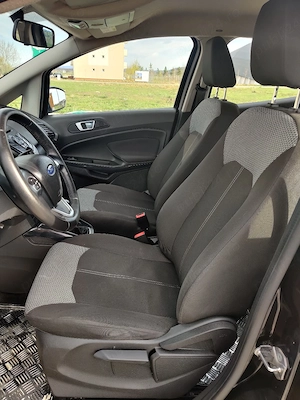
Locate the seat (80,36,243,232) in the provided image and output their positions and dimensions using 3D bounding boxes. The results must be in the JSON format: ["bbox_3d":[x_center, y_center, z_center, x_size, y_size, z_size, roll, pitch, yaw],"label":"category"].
[{"bbox_3d":[-0.020,-0.248,1.596,0.830,1.070,0.520,1,22,-4],"label":"seat"}]

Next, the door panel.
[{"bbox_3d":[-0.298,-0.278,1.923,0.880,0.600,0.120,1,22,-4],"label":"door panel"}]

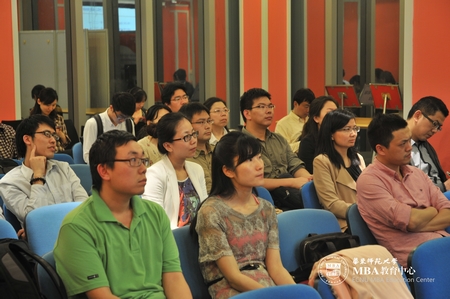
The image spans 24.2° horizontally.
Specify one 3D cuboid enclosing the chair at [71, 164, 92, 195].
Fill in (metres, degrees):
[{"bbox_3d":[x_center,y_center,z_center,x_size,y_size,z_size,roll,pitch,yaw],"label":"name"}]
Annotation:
[{"bbox_3d":[-0.786,0.528,6.452,0.500,0.820,0.560,-4,8,-25],"label":"chair"}]

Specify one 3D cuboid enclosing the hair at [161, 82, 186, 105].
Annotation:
[{"bbox_3d":[-0.345,-0.379,7.100,0.160,0.150,0.180,-6,9,-35],"label":"hair"}]

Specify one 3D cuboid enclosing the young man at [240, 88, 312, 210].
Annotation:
[{"bbox_3d":[0.346,0.291,6.352,0.520,1.291,0.800,-5,9,-33],"label":"young man"}]

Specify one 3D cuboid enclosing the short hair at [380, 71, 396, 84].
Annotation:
[{"bbox_3d":[1.430,-0.627,9.200,0.160,0.140,0.180,-1,8,0],"label":"short hair"}]

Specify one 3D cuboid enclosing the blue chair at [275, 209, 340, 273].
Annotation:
[{"bbox_3d":[0.487,0.722,4.873,0.500,0.820,0.560,-4,8,-26],"label":"blue chair"}]

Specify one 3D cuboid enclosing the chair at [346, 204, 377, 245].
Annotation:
[{"bbox_3d":[0.939,0.694,5.048,0.500,0.820,0.560,-5,9,-33],"label":"chair"}]

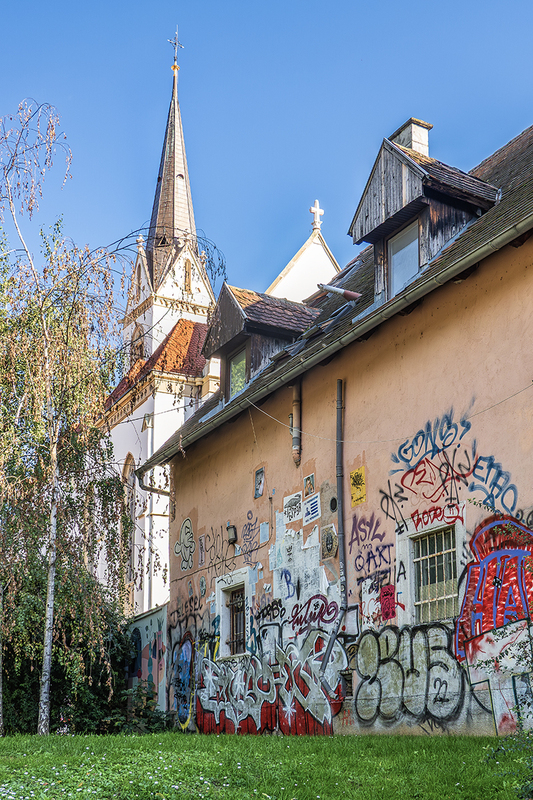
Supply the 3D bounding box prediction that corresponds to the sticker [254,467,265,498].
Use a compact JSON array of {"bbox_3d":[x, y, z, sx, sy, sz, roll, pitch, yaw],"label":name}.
[{"bbox_3d":[-0.102,1.175,12.556,0.010,0.400,0.231,12,-24,-28],"label":"sticker"}]

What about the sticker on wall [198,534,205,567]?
[{"bbox_3d":[-1.258,2.927,17.305,0.010,0.567,0.257,9,-18,-28],"label":"sticker on wall"}]

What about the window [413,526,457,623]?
[{"bbox_3d":[2.181,2.243,11.330,0.150,1.107,0.889,9,-18,-28],"label":"window"}]

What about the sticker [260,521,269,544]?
[{"bbox_3d":[-0.034,2.281,15.213,0.010,0.333,0.295,9,-18,-28],"label":"sticker"}]

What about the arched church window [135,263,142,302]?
[{"bbox_3d":[-6.091,-5.577,42.285,0.200,1.950,0.500,14,-25,-31],"label":"arched church window"}]

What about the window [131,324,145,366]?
[{"bbox_3d":[-5.913,-2.384,40.731,0.300,2.350,1.200,14,-25,-31],"label":"window"}]

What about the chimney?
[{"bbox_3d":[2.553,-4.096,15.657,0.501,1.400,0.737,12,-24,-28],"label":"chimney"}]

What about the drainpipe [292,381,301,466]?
[{"bbox_3d":[0.500,0.368,14.580,0.120,1.501,0.115,9,-18,-28],"label":"drainpipe"}]

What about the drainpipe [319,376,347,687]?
[{"bbox_3d":[0.977,1.983,13.259,0.140,4.651,0.729,9,-18,-28],"label":"drainpipe"}]

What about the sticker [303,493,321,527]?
[{"bbox_3d":[0.711,1.725,13.986,0.010,0.379,0.516,9,-18,-28],"label":"sticker"}]

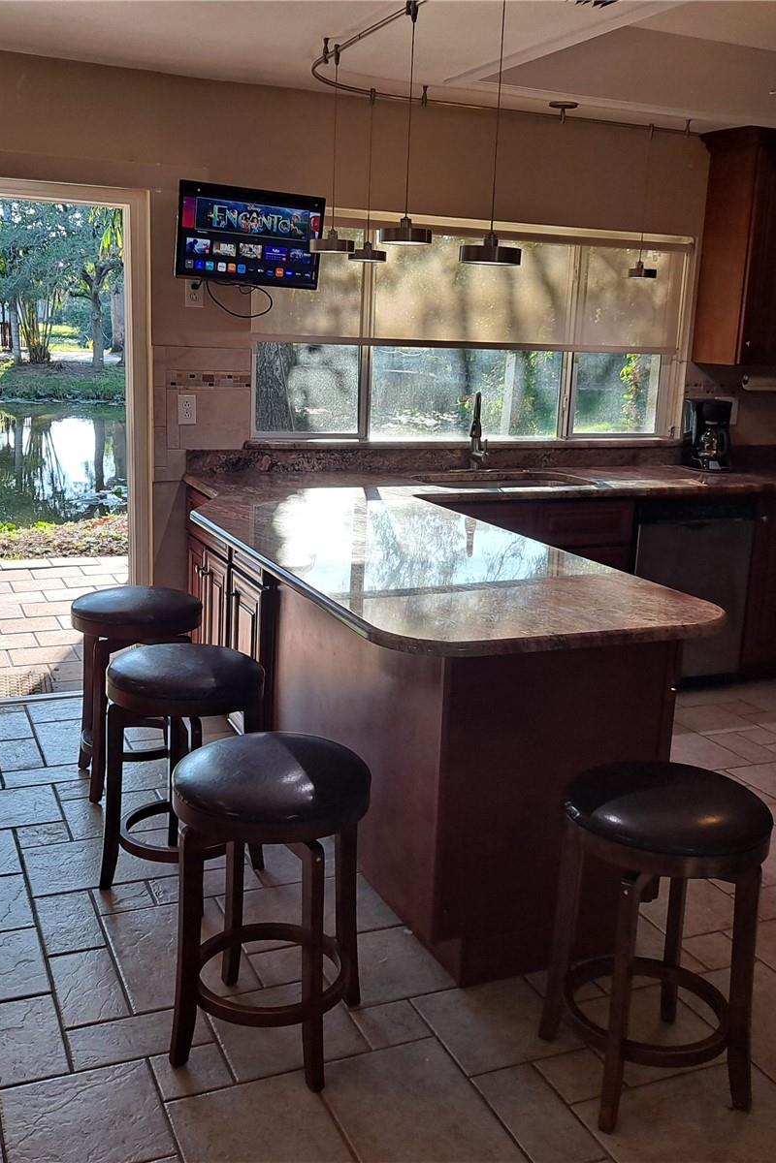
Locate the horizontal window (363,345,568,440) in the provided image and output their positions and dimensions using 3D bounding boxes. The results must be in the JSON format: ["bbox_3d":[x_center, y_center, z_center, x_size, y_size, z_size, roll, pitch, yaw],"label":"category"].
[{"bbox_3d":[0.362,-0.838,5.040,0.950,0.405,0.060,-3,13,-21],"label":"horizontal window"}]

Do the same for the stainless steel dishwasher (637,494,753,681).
[{"bbox_3d":[1.206,-0.002,5.133,0.605,0.840,0.600,-3,13,-22],"label":"stainless steel dishwasher"}]

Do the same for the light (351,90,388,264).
[{"bbox_3d":[-0.064,-1.503,4.176,0.145,0.605,0.145,2,12,0],"label":"light"}]

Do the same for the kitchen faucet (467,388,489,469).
[{"bbox_3d":[0.409,-0.651,4.903,0.095,0.370,0.215,3,12,4],"label":"kitchen faucet"}]

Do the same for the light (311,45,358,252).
[{"bbox_3d":[-0.176,-1.382,3.609,0.147,0.630,0.147,2,12,0],"label":"light"}]

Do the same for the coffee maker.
[{"bbox_3d":[1.538,-0.706,5.391,0.170,0.335,0.190,-2,13,-17],"label":"coffee maker"}]

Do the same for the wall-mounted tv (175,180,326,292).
[{"bbox_3d":[-0.511,-1.273,4.150,0.560,0.334,0.050,-4,22,-24],"label":"wall-mounted tv"}]

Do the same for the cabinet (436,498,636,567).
[{"bbox_3d":[0.456,0.047,4.780,0.920,0.880,0.610,-3,13,-21],"label":"cabinet"}]

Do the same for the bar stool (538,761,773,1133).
[{"bbox_3d":[0.538,0.720,2.281,0.400,0.630,0.400,2,12,0],"label":"bar stool"}]

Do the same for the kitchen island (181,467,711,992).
[{"bbox_3d":[-0.094,0.273,3.566,0.915,0.914,2.670,-3,13,-22],"label":"kitchen island"}]

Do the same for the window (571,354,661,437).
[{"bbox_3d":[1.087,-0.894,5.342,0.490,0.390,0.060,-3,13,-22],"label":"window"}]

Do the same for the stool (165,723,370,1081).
[{"bbox_3d":[-0.243,0.666,2.361,0.410,0.640,0.410,2,12,0],"label":"stool"}]

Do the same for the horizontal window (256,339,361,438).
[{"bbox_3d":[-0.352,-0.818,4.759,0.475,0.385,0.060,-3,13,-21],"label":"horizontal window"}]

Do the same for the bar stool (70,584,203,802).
[{"bbox_3d":[-0.828,0.362,3.717,0.400,0.630,0.400,-3,13,-21],"label":"bar stool"}]

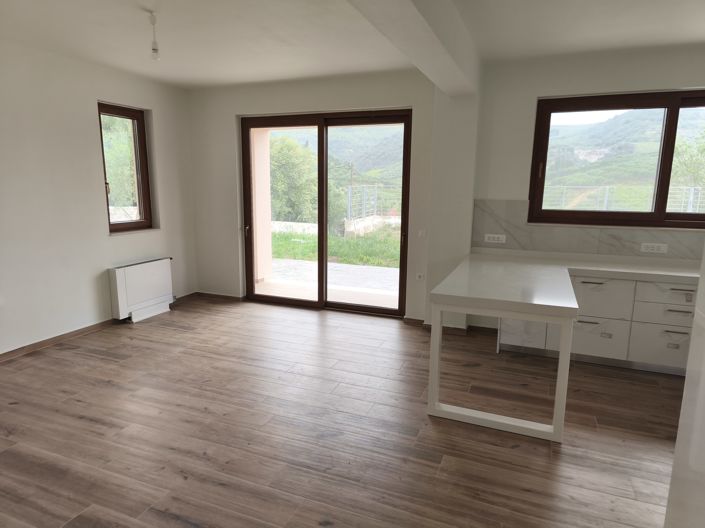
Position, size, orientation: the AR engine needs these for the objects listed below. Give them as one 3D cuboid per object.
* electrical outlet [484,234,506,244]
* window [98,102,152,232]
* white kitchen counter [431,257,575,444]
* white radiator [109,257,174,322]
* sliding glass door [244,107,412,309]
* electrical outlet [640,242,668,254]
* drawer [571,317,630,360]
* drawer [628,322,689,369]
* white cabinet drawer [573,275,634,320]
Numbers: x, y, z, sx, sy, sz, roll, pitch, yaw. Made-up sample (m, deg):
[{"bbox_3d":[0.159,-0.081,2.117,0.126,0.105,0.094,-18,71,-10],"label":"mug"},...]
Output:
[{"bbox_3d":[1.503,-0.265,4.919,0.203,0.082,0.020,4,11,22],"label":"electrical outlet"},{"bbox_3d":[-2.728,-1.110,5.542,0.080,1.435,0.705,4,11,22],"label":"window"},{"bbox_3d":[1.313,0.520,3.975,0.910,0.895,1.955,4,11,22],"label":"white kitchen counter"},{"bbox_3d":[-2.527,0.317,5.639,0.148,0.659,0.828,4,11,22],"label":"white radiator"},{"bbox_3d":[-0.370,-0.610,5.897,2.265,2.429,0.120,4,11,22],"label":"sliding glass door"},{"bbox_3d":[2.836,-0.146,4.392,0.208,0.085,0.020,4,11,22],"label":"electrical outlet"},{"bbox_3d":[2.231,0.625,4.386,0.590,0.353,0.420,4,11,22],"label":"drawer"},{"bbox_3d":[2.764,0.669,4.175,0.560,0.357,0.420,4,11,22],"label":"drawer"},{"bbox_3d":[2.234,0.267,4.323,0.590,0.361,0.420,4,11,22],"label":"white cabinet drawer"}]

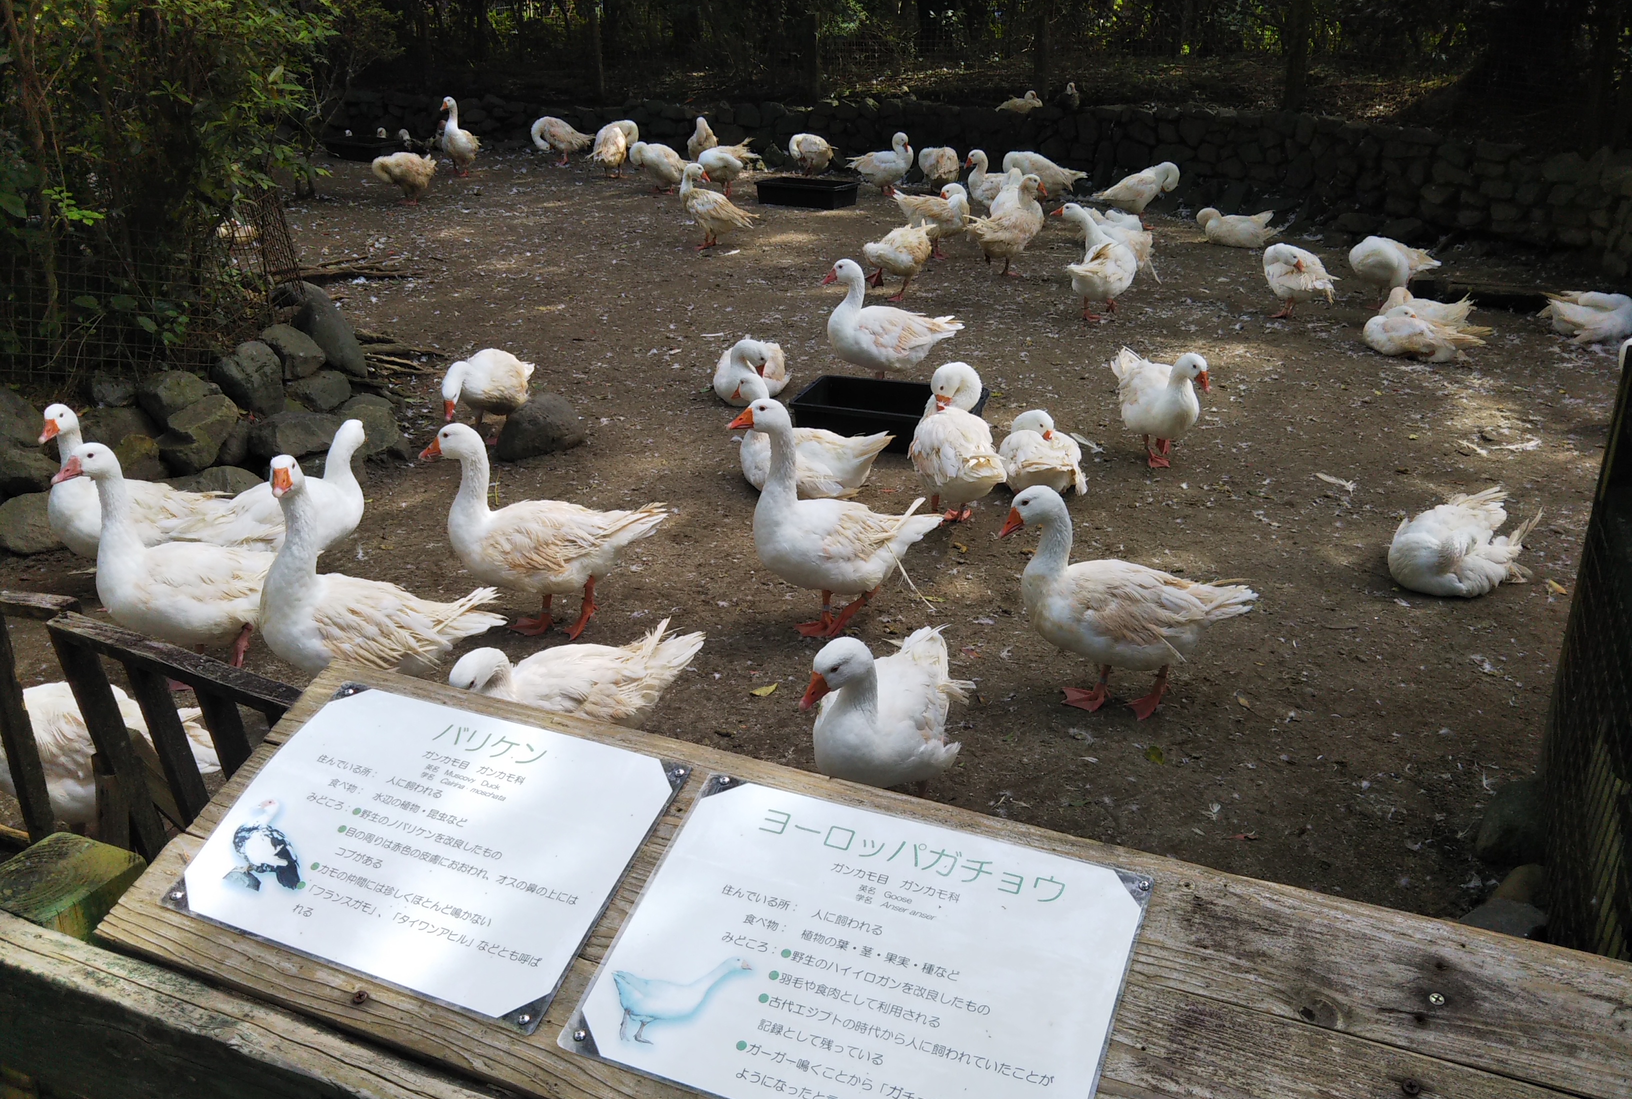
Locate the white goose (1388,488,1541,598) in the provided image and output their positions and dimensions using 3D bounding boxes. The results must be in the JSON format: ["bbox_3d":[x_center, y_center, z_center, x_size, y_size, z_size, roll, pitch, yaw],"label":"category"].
[{"bbox_3d":[2.005,-0.027,4.396,0.480,0.270,0.320,-3,22,-10],"label":"white goose"}]

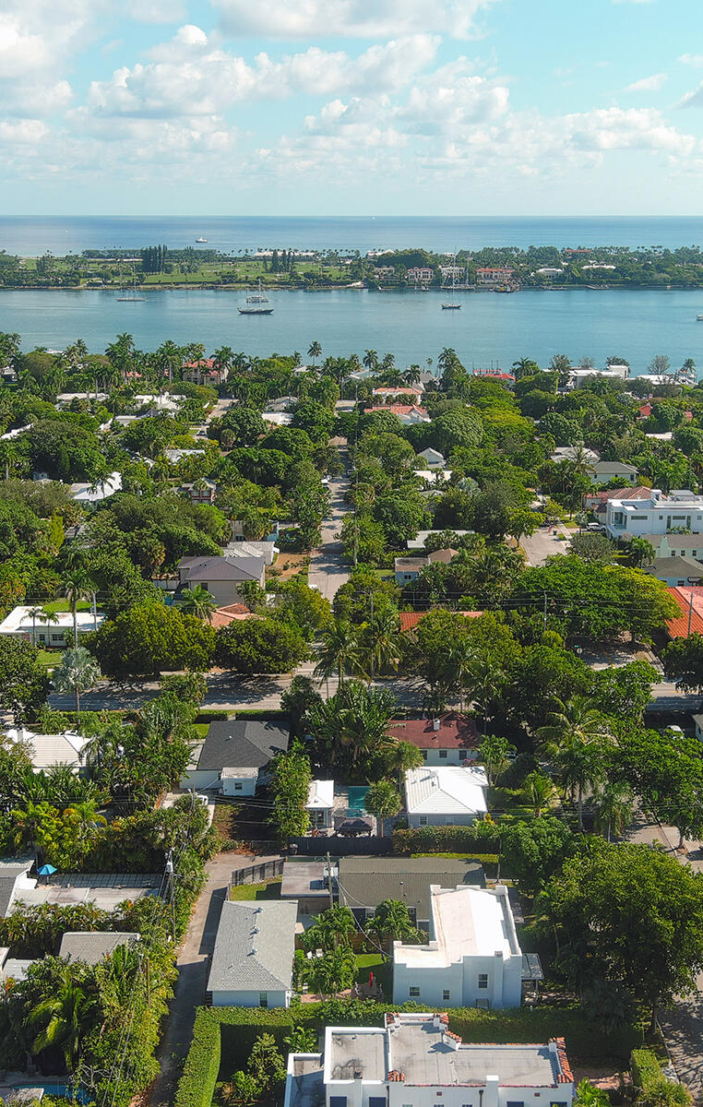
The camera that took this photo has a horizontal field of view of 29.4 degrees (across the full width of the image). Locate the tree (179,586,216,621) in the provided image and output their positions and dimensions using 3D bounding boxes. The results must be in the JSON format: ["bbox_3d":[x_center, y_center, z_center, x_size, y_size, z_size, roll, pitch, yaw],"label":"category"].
[{"bbox_3d":[-25.131,9.249,220.005,5.900,8.700,5.900,0,14,0],"label":"tree"}]

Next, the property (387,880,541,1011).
[{"bbox_3d":[9.391,35.991,123.251,11.383,5.000,13.449,0,14,0],"label":"property"}]

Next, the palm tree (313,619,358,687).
[{"bbox_3d":[-1.400,16.959,191.042,7.300,14.000,7.300,0,14,0],"label":"palm tree"}]

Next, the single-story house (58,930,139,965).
[{"bbox_3d":[-22.550,36.879,122.004,6.801,3.900,6.600,0,14,0],"label":"single-story house"}]

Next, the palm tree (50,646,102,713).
[{"bbox_3d":[-37.644,17.712,184.013,7.000,10.200,7.000,0,14,0],"label":"palm tree"}]

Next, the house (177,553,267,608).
[{"bbox_3d":[-22.805,4.627,239.421,14.217,8.000,12.156,0,14,0],"label":"house"}]

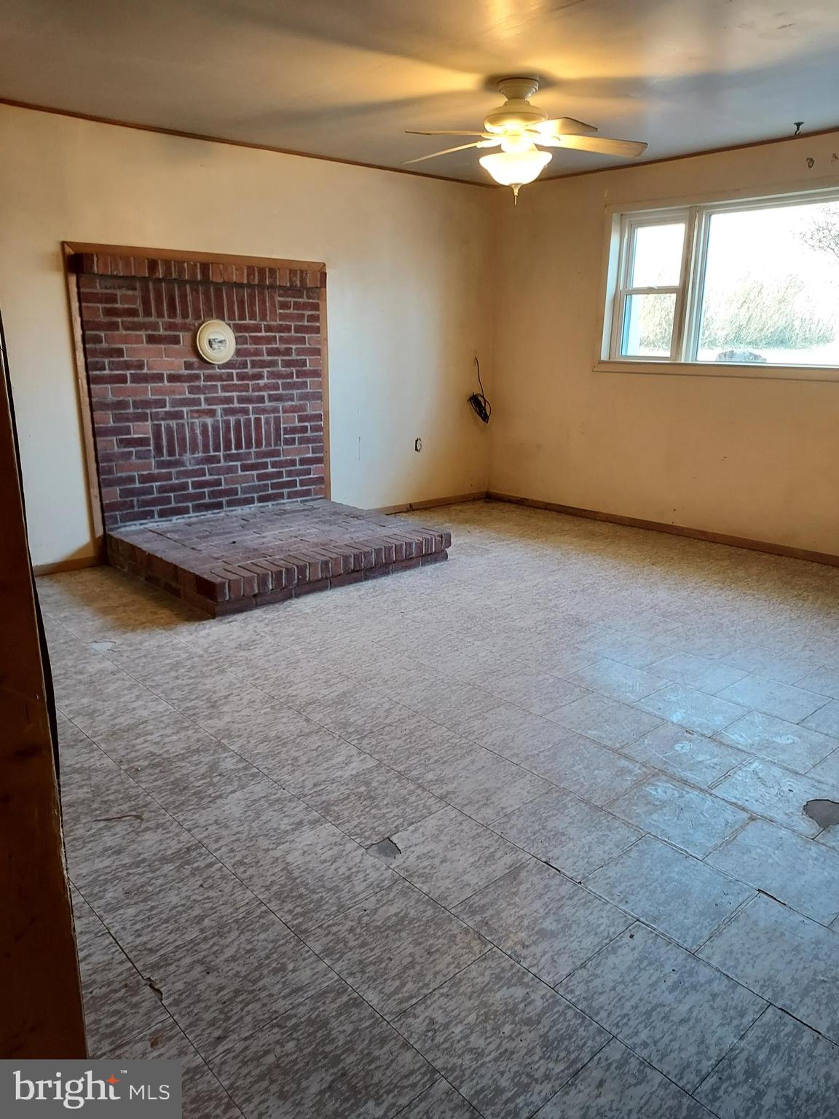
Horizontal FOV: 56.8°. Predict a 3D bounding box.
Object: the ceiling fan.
[{"bbox_3d":[0.421,-1.796,3.350,1.080,0.485,1.080,-13,21,-39],"label":"ceiling fan"}]

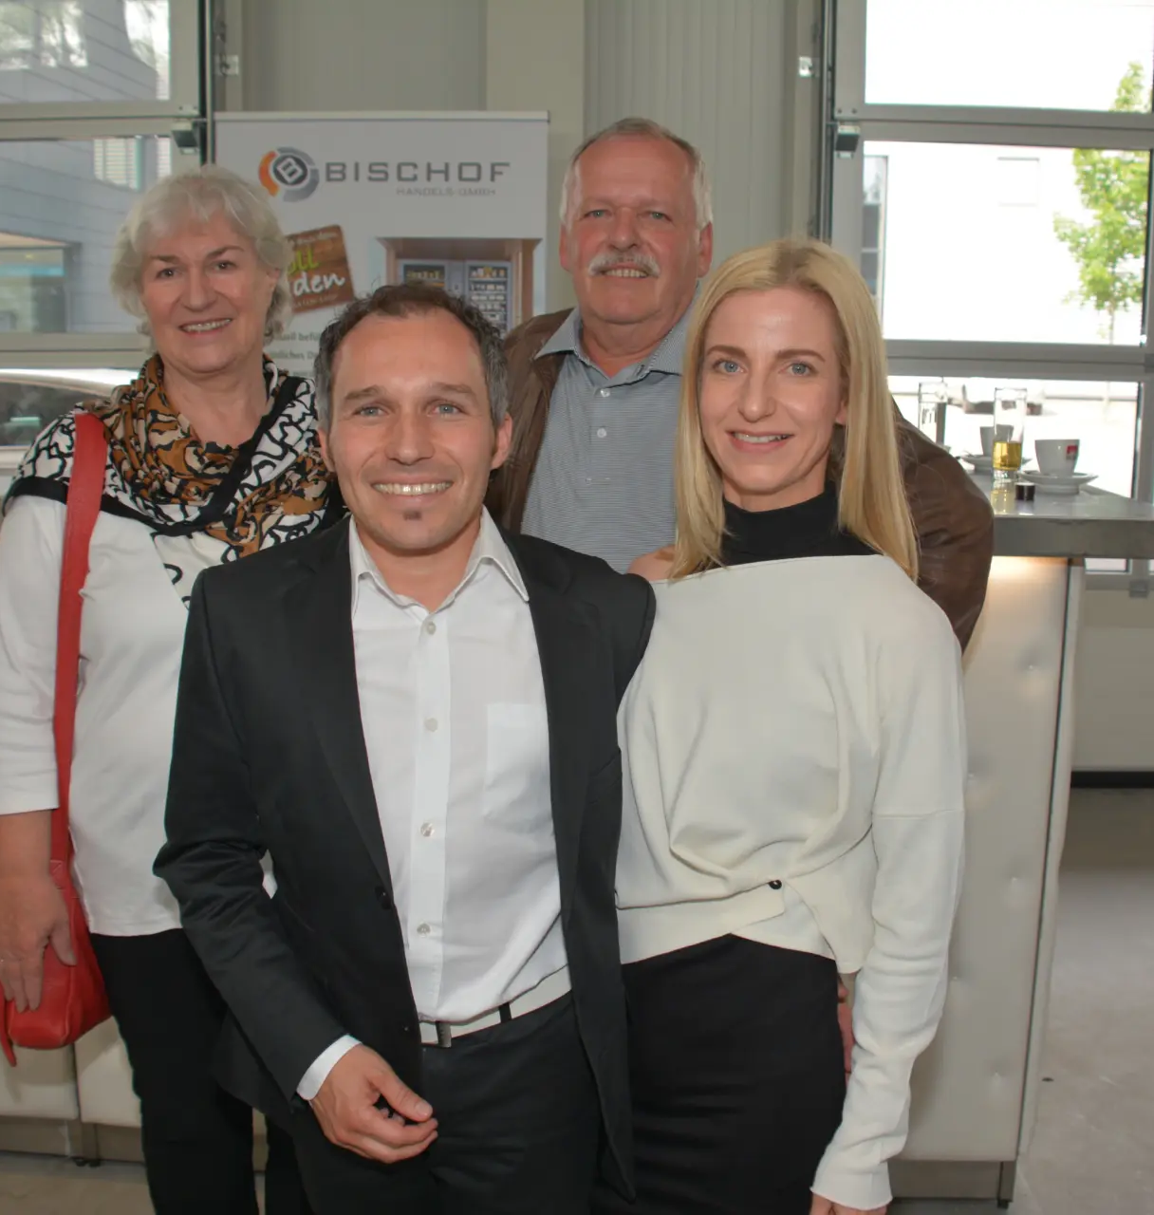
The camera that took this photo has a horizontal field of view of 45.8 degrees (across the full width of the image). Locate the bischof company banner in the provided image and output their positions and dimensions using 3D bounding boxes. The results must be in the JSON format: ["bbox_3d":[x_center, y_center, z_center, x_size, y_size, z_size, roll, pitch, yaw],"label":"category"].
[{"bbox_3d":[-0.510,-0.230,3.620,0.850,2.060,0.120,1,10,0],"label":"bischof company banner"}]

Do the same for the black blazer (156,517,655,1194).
[{"bbox_3d":[-0.159,0.262,1.408,0.510,0.710,0.310,-1,10,-11],"label":"black blazer"}]

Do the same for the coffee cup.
[{"bbox_3d":[0.904,-0.283,2.570,0.085,0.070,0.100,1,10,0],"label":"coffee cup"}]

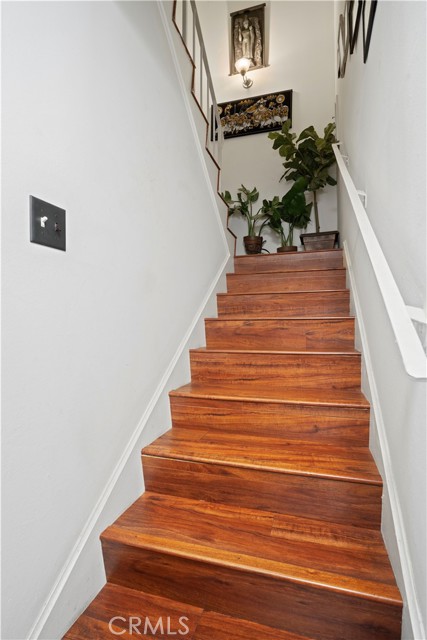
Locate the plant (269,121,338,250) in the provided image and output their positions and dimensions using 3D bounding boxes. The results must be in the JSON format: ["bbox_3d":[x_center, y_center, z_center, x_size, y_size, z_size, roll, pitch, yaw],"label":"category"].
[{"bbox_3d":[0.829,-1.157,2.966,0.615,1.255,0.522,-1,0,18],"label":"plant"}]

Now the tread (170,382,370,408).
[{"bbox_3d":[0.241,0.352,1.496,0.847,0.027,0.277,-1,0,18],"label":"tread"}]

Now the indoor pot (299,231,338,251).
[{"bbox_3d":[0.968,-0.648,2.924,0.318,0.233,0.286,-1,0,18],"label":"indoor pot"}]

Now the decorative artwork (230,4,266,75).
[{"bbox_3d":[0.384,-3.045,3.480,0.418,0.667,0.027,-1,0,18],"label":"decorative artwork"}]

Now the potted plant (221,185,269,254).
[{"bbox_3d":[0.294,-0.868,2.982,0.436,0.694,0.371,-1,0,18],"label":"potted plant"}]

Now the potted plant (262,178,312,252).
[{"bbox_3d":[0.708,-0.917,3.062,0.458,0.778,0.389,-1,0,18],"label":"potted plant"}]

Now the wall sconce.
[{"bbox_3d":[0.321,-2.646,3.392,0.158,0.233,0.239,-1,0,18],"label":"wall sconce"}]

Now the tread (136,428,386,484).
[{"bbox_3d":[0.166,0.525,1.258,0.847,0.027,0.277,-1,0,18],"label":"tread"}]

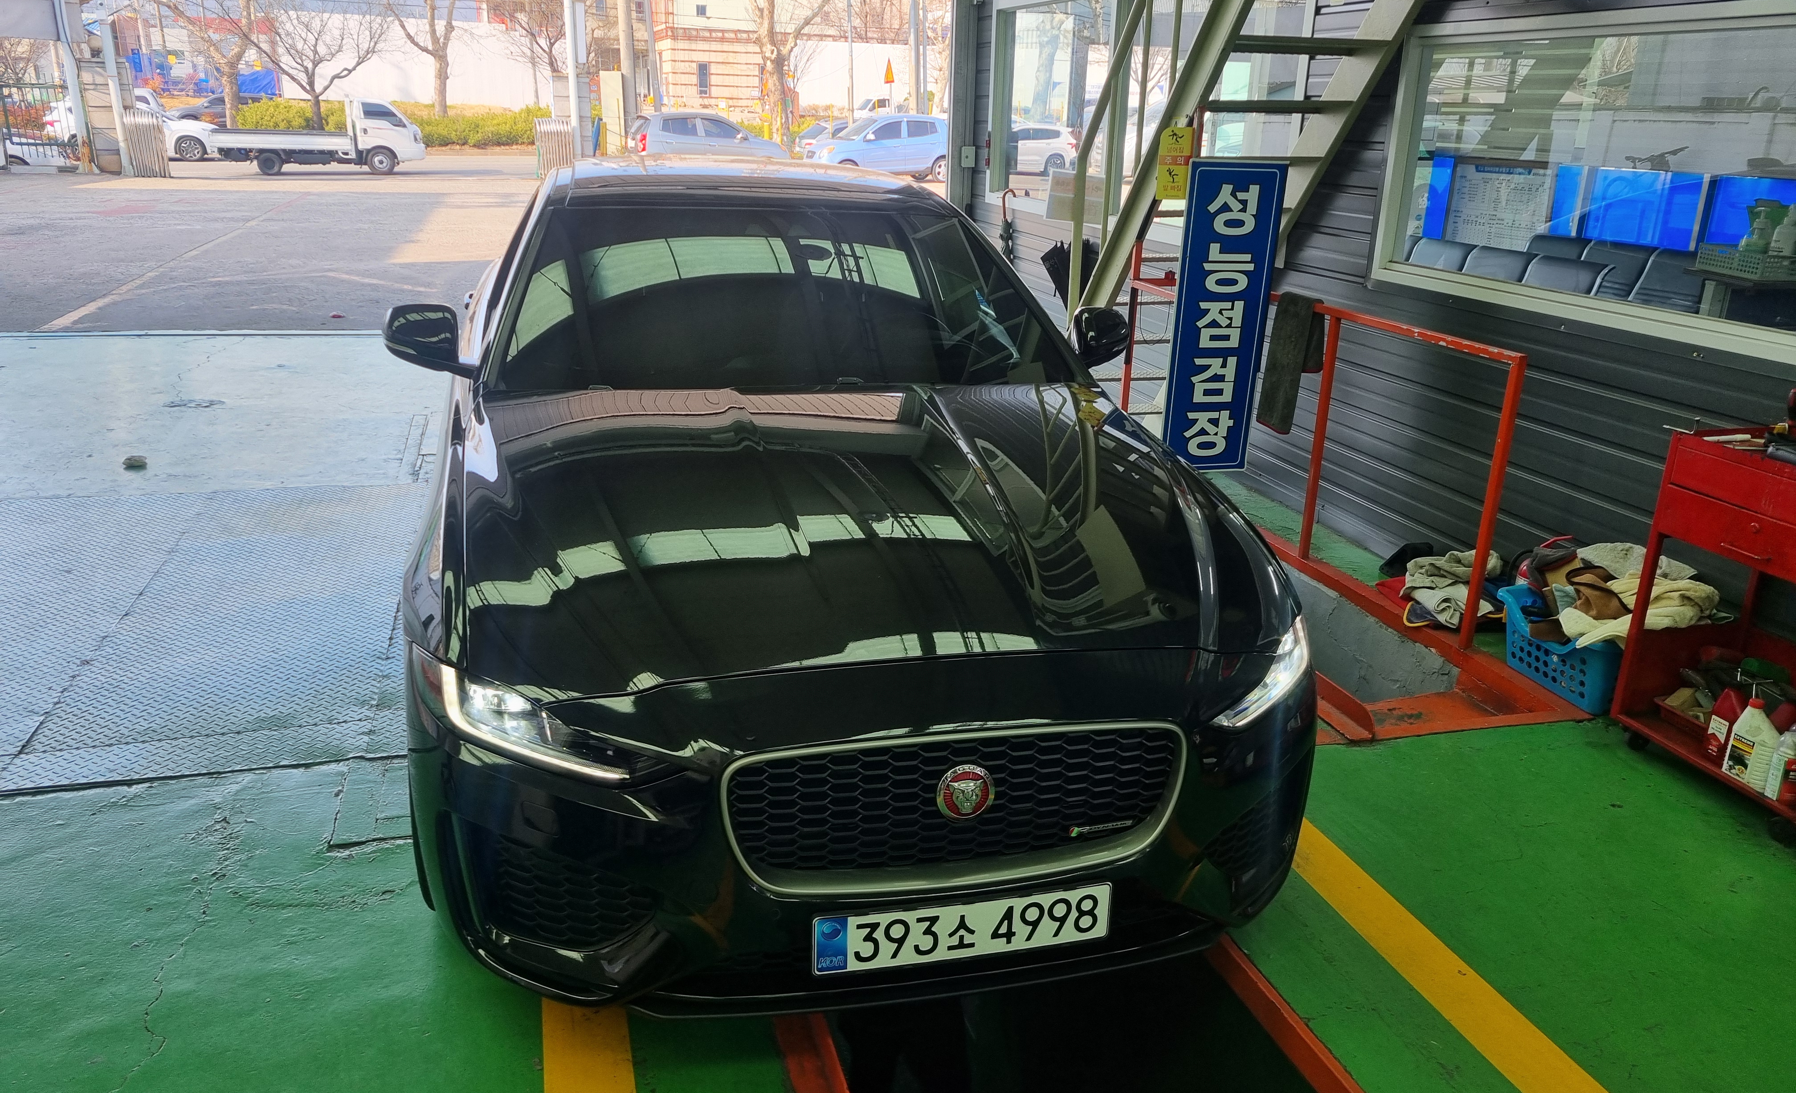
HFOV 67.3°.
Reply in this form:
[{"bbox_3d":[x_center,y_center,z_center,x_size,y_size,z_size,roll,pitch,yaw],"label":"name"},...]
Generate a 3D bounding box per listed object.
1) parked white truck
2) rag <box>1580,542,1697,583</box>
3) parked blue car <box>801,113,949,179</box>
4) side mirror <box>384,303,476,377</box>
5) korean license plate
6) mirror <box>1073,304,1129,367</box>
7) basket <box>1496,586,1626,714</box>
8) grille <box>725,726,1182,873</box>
[{"bbox_3d":[-14.951,-10.671,34.880,5.100,1.980,1.740,-4,19,-19],"label":"parked white truck"},{"bbox_3d":[2.194,0.056,4.039,0.220,0.120,0.380,-3,18,-15],"label":"rag"},{"bbox_3d":[-0.237,-9.604,32.528,3.530,1.480,1.595,-3,18,-15],"label":"parked blue car"},{"bbox_3d":[-1.206,-0.534,3.494,0.240,0.178,0.140,-3,18,-15],"label":"side mirror"},{"bbox_3d":[0.117,0.639,2.266,0.522,0.112,0.020,-3,18,-15],"label":"korean license plate"},{"bbox_3d":[0.564,-0.621,3.966,0.240,0.178,0.140,-3,18,-15],"label":"mirror"},{"bbox_3d":[2.099,0.312,4.139,0.290,0.236,0.430,-3,18,-15],"label":"basket"},{"bbox_3d":[0.114,0.428,2.270,0.800,0.225,0.110,-3,6,-15],"label":"grille"}]

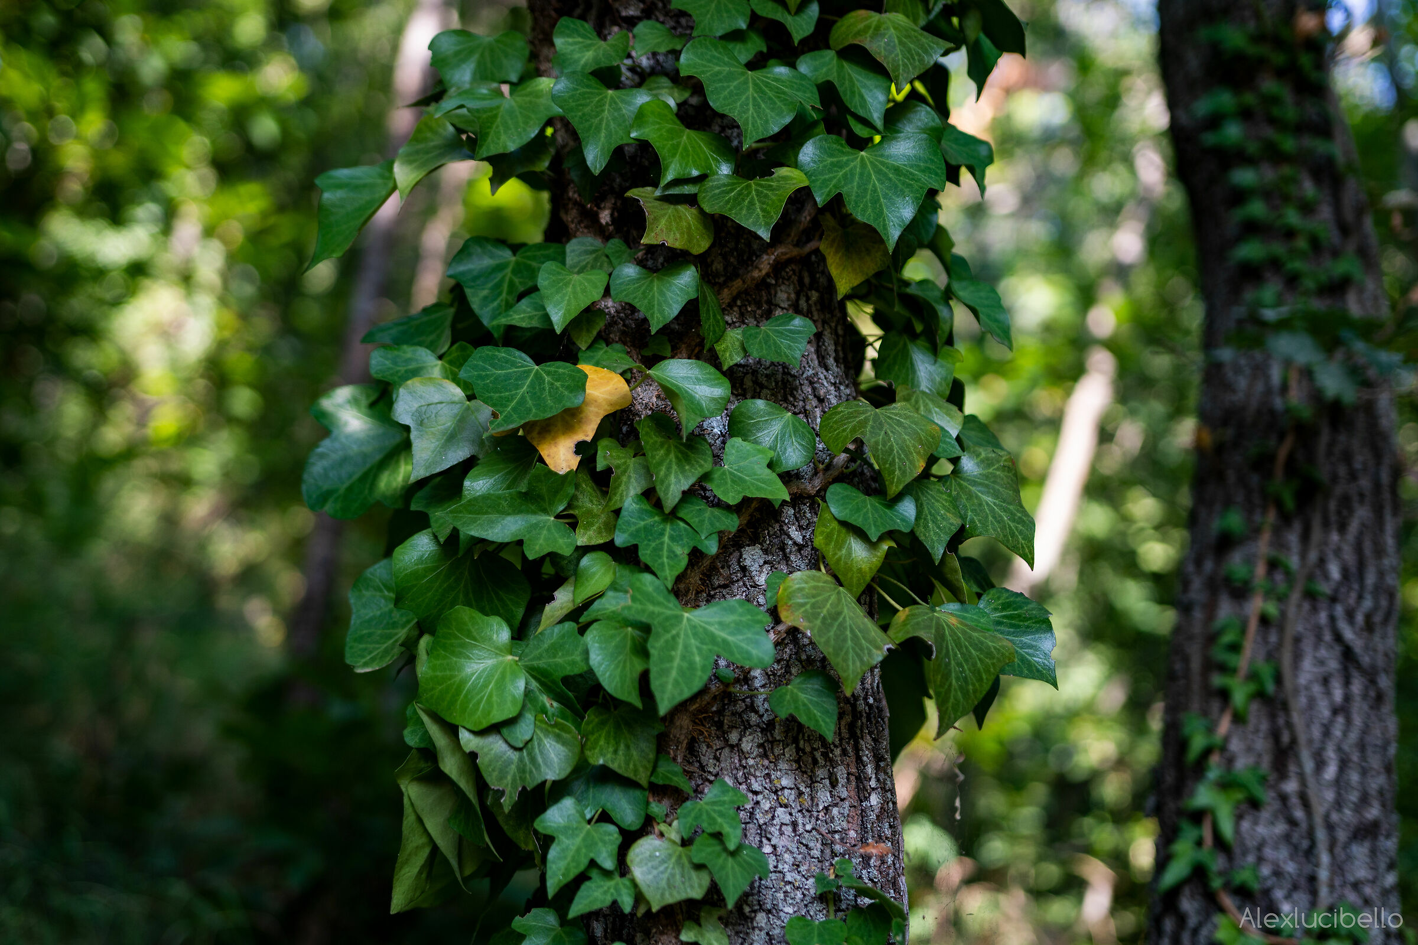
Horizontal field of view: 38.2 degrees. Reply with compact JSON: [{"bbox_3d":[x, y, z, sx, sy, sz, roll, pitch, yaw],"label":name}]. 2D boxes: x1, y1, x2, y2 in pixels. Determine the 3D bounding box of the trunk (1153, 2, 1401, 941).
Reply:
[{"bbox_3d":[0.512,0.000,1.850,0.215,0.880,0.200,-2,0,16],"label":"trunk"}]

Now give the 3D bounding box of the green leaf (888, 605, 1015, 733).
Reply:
[{"bbox_3d":[0.138,0.111,1.160,0.068,0.070,0.024,-1,-22,-5],"label":"green leaf"}]

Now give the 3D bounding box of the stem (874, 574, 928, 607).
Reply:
[{"bbox_3d":[0.113,0.068,1.200,0.038,0.004,0.004,33,-18,16],"label":"stem"}]

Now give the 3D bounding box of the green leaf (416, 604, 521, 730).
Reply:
[{"bbox_3d":[-0.136,0.112,1.170,0.055,0.068,0.018,0,-14,18],"label":"green leaf"}]

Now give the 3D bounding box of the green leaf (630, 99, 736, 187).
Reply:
[{"bbox_3d":[-0.015,-0.185,1.150,0.057,0.043,0.018,19,-28,11],"label":"green leaf"}]

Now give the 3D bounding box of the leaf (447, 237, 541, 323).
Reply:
[{"bbox_3d":[-0.128,-0.115,1.250,0.065,0.061,0.020,9,-15,18],"label":"leaf"}]

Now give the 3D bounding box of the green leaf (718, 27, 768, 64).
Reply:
[{"bbox_3d":[0.018,-0.222,1.080,0.031,0.026,0.016,0,-18,0],"label":"green leaf"}]

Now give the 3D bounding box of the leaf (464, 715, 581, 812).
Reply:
[{"bbox_3d":[-0.108,0.167,1.180,0.065,0.056,0.016,0,-21,9],"label":"leaf"}]

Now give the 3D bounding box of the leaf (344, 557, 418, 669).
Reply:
[{"bbox_3d":[-0.193,0.086,1.240,0.050,0.068,0.016,0,-12,27],"label":"leaf"}]

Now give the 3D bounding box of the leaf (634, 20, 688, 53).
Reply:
[{"bbox_3d":[-0.029,-0.259,1.220,0.032,0.022,0.010,0,-21,6],"label":"leaf"}]

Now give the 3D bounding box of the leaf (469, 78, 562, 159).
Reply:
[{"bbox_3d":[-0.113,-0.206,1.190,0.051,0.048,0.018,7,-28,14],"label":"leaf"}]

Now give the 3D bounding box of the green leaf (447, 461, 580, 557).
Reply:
[{"bbox_3d":[-0.111,0.021,1.160,0.073,0.058,0.020,2,-30,11],"label":"green leaf"}]

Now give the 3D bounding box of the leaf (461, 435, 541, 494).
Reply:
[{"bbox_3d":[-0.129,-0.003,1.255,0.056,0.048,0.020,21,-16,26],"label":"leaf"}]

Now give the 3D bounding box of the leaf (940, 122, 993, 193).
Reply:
[{"bbox_3d":[0.153,-0.188,1.220,0.037,0.041,0.016,26,-31,-19],"label":"leaf"}]

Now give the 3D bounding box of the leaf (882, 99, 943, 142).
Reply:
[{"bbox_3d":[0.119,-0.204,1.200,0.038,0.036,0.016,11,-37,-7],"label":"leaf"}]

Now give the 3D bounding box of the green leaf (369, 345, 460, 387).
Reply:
[{"bbox_3d":[-0.172,-0.061,1.200,0.054,0.034,0.018,-4,-39,9],"label":"green leaf"}]

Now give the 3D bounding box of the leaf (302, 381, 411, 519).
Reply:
[{"bbox_3d":[-0.223,-0.013,1.310,0.065,0.085,0.022,0,-14,24],"label":"leaf"}]

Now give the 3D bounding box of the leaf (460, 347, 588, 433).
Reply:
[{"bbox_3d":[-0.105,-0.046,1.160,0.067,0.052,0.018,0,-24,9],"label":"leaf"}]

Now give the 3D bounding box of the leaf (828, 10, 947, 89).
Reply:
[{"bbox_3d":[0.104,-0.240,1.170,0.063,0.051,0.022,0,-33,-10],"label":"leaf"}]

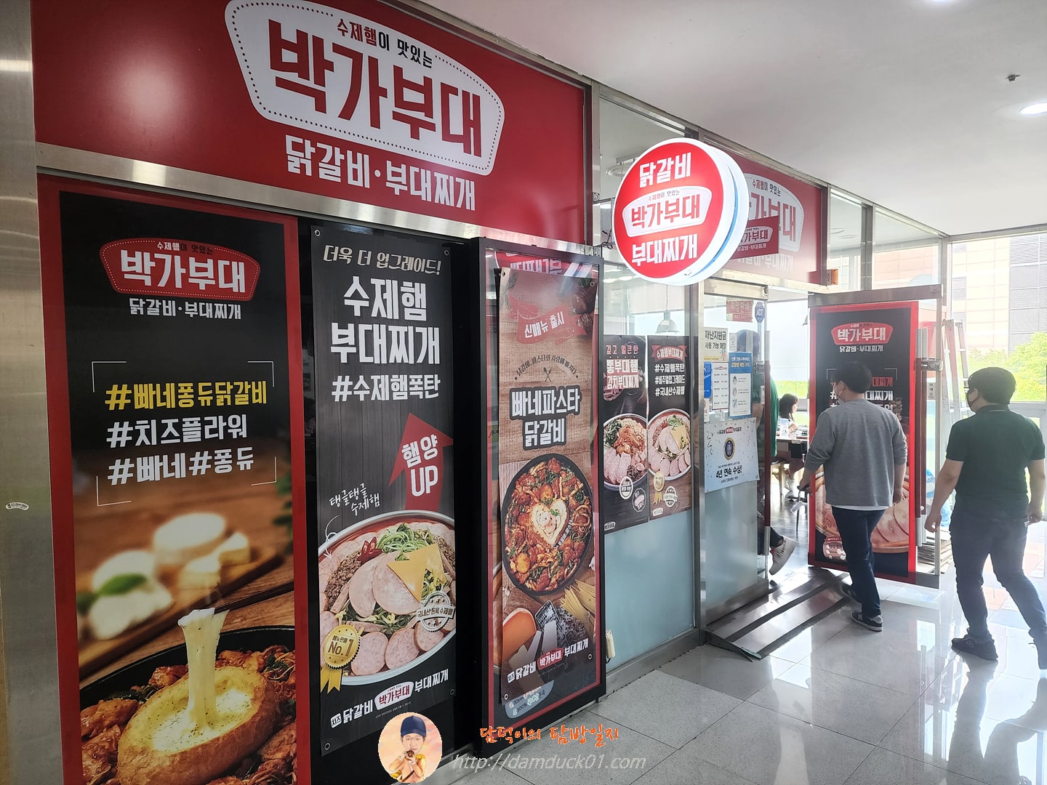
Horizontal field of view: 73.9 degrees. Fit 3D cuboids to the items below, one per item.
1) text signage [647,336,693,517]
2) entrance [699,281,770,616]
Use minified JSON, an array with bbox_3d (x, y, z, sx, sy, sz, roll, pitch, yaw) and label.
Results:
[{"bbox_3d":[0.831,0.187,3.917,0.020,1.000,0.435,1,3,45],"label":"text signage"},{"bbox_3d":[1.370,0.352,4.445,0.050,2.080,0.860,1,3,45],"label":"entrance"}]

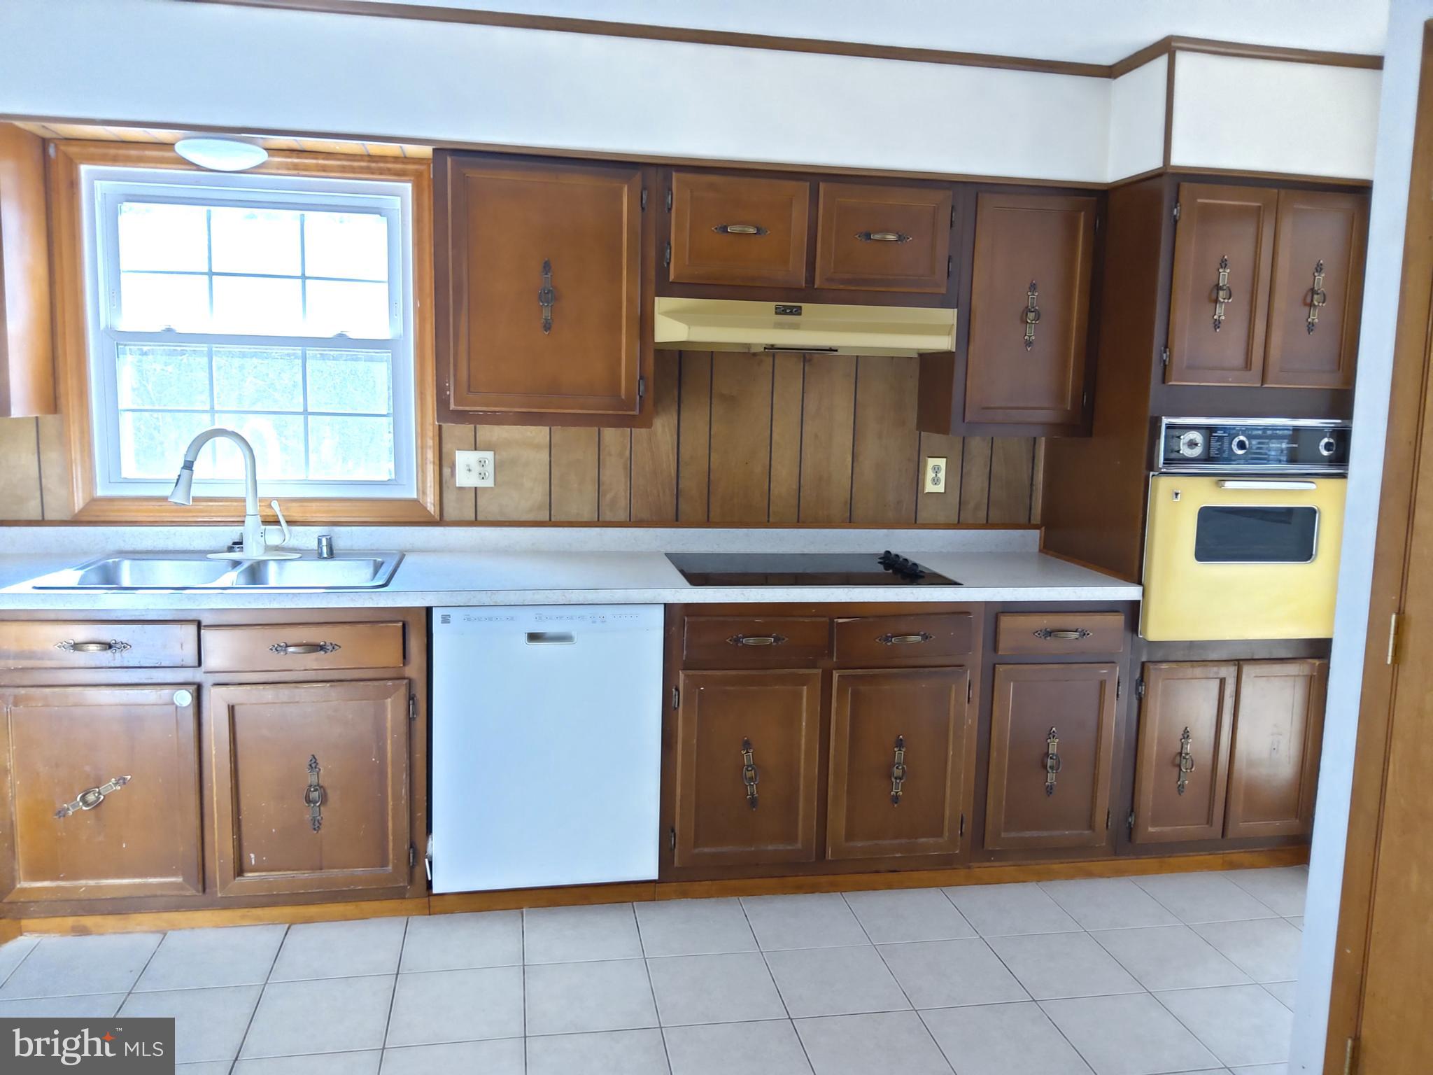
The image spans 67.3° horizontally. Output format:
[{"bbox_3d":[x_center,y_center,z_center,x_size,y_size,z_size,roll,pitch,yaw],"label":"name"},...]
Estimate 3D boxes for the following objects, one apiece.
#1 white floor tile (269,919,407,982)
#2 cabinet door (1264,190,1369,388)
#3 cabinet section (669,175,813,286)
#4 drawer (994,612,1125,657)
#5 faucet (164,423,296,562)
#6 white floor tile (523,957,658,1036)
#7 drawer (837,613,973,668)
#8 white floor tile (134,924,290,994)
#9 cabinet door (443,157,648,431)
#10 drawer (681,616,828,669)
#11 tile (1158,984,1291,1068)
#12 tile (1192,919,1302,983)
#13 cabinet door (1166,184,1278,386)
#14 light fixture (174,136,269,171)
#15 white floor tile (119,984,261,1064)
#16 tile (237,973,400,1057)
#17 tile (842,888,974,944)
[{"bbox_3d":[-0.960,1.059,2.765,0.303,0.010,0.297,0,8,-10],"label":"white floor tile"},{"bbox_3d":[1.739,-0.713,3.119,0.295,0.556,0.025,0,7,-10],"label":"cabinet door"},{"bbox_3d":[0.066,-0.876,3.083,0.397,0.297,0.027,0,8,-10],"label":"cabinet section"},{"bbox_3d":[0.946,0.248,3.262,0.392,0.118,0.400,0,8,-10],"label":"drawer"},{"bbox_3d":[-1.399,-0.127,3.107,0.350,0.370,0.130,-3,9,-32],"label":"faucet"},{"bbox_3d":[-0.305,1.104,2.582,0.301,0.009,0.301,0,8,-10],"label":"white floor tile"},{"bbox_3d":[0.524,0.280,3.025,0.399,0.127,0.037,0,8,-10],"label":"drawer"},{"bbox_3d":[-1.256,1.053,2.699,0.303,0.010,0.293,0,8,-10],"label":"white floor tile"},{"bbox_3d":[-0.475,-0.683,3.013,0.575,0.712,0.027,0,8,-10],"label":"cabinet door"},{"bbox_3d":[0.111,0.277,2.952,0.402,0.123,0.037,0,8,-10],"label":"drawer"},{"bbox_3d":[1.251,1.155,2.553,0.303,0.010,0.303,0,8,-10],"label":"tile"},{"bbox_3d":[1.497,1.112,2.899,0.301,0.009,0.301,0,8,-10],"label":"tile"},{"bbox_3d":[1.440,-0.713,3.066,0.307,0.554,0.025,0,7,-10],"label":"cabinet door"},{"bbox_3d":[-1.355,-1.050,2.966,0.244,0.091,0.244,0,8,-10],"label":"light fixture"},{"bbox_3d":[-1.208,1.099,2.417,0.303,0.010,0.303,0,8,-10],"label":"white floor tile"},{"bbox_3d":[-0.903,1.096,2.463,0.303,0.010,0.303,0,8,-10],"label":"tile"},{"bbox_3d":[0.544,1.069,3.038,0.303,0.010,0.297,0,8,-10],"label":"tile"}]

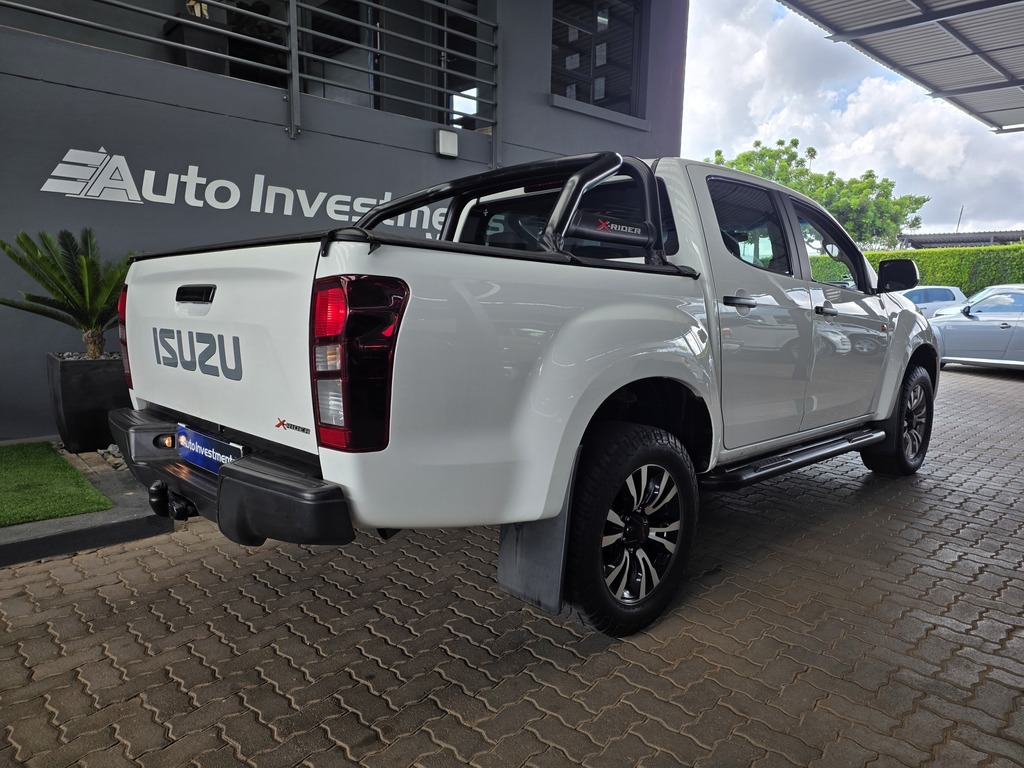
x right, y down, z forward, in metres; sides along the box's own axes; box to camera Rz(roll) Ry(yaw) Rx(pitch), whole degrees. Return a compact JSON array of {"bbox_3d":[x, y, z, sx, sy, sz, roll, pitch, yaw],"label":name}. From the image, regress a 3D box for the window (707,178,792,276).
[{"bbox_3d":[1.059,-0.681,3.014,0.660,0.430,0.050,-5,-9,-44],"label":"window"}]

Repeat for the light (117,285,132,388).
[{"bbox_3d":[-1.489,-0.203,2.772,0.200,0.410,0.150,-5,9,-44],"label":"light"}]

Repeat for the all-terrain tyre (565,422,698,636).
[{"bbox_3d":[0.387,0.513,2.457,0.742,0.742,0.260,-7,10,-44],"label":"all-terrain tyre"}]

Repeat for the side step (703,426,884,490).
[{"bbox_3d":[1.500,0.350,3.437,1.940,0.100,0.200,-5,9,-44],"label":"side step"}]

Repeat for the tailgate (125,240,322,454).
[{"bbox_3d":[-0.953,-0.151,2.158,0.090,0.520,1.460,-5,9,-44],"label":"tailgate"}]

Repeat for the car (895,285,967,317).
[{"bbox_3d":[9.580,-1.750,17.300,4.150,1.460,1.780,-2,8,-20],"label":"car"}]

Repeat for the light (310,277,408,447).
[{"bbox_3d":[-0.352,-0.048,1.614,0.200,0.410,0.150,-5,9,-44],"label":"light"}]

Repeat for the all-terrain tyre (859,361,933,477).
[{"bbox_3d":[2.607,0.246,4.602,0.742,0.742,0.260,-7,10,-44],"label":"all-terrain tyre"}]

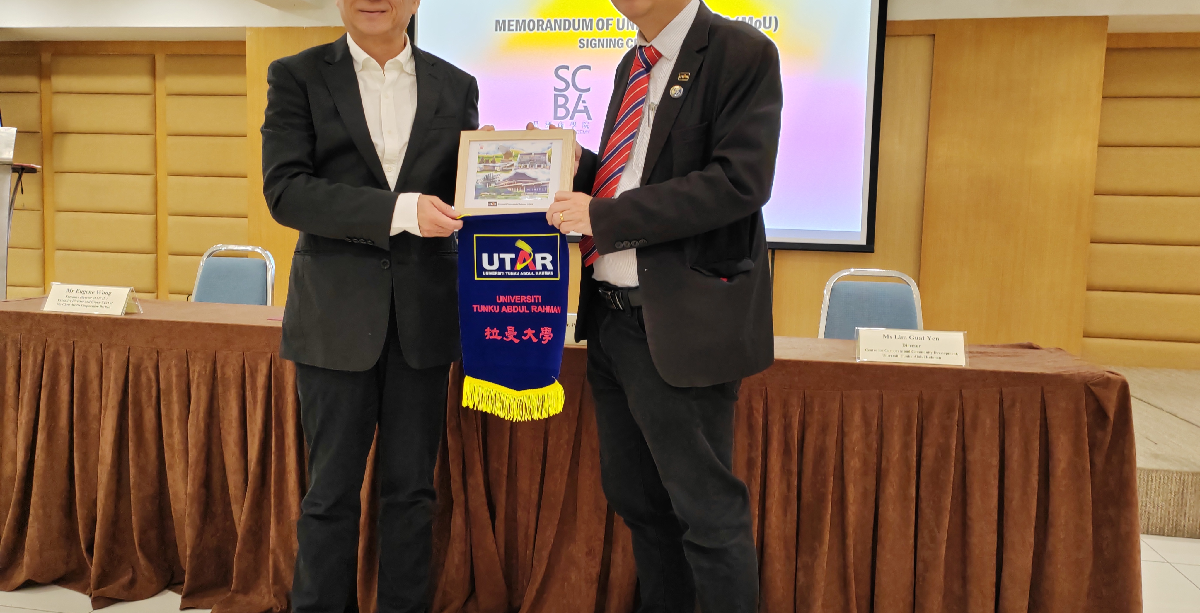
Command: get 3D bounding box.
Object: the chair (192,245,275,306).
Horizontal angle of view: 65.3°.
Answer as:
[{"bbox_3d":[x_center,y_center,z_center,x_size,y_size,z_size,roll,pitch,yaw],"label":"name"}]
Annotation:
[{"bbox_3d":[-1.513,0.235,3.501,0.450,0.900,0.560,3,5,10],"label":"chair"}]

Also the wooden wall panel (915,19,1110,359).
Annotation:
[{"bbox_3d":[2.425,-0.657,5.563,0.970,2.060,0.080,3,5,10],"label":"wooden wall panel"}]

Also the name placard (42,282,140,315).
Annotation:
[{"bbox_3d":[-1.421,-0.021,2.614,0.250,0.077,0.075,3,5,15],"label":"name placard"}]

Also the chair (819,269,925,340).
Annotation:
[{"bbox_3d":[0.889,0.346,3.058,0.450,0.900,0.560,3,5,10],"label":"chair"}]

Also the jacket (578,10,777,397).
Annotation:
[{"bbox_3d":[0.139,-0.217,1.834,0.380,0.730,0.480,-2,6,-34],"label":"jacket"}]

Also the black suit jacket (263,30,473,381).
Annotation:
[{"bbox_3d":[-0.493,-0.222,1.963,0.460,0.710,0.340,0,5,-17],"label":"black suit jacket"}]

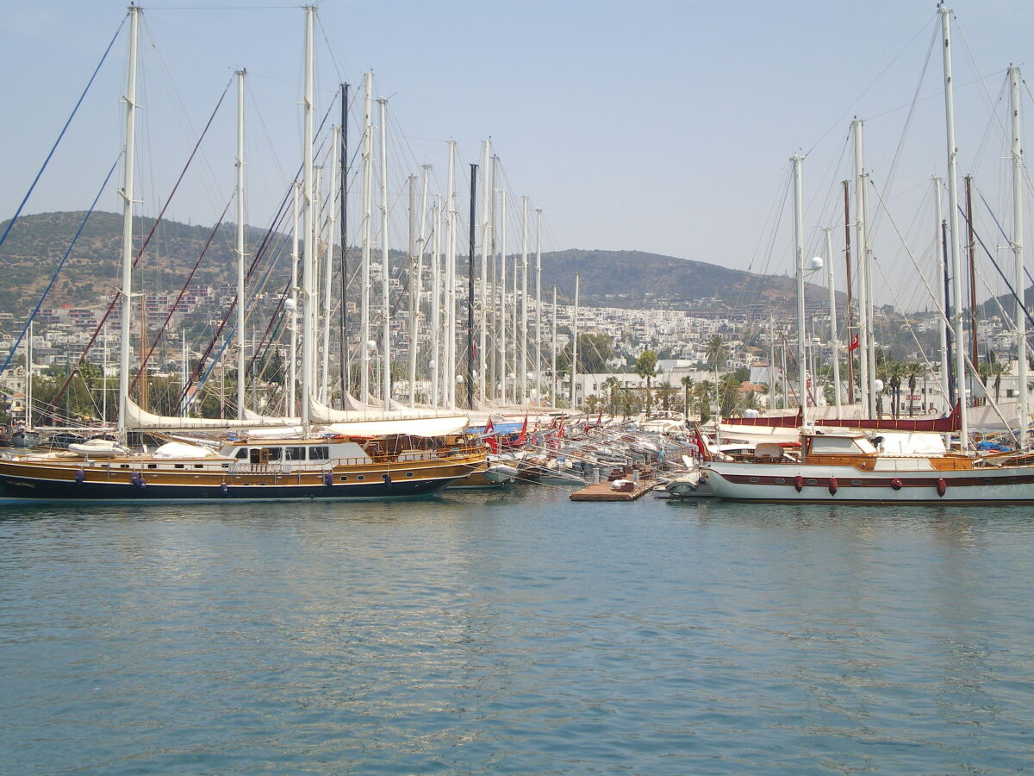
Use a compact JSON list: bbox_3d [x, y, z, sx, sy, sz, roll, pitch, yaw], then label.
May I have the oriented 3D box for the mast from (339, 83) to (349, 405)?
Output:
[{"bbox_3d":[-14.860,-10.821,166.000,0.470,30.440,0.470,1,0,0],"label":"mast"}]

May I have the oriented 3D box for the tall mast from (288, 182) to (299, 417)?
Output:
[{"bbox_3d":[-16.995,-5.633,148.000,0.360,20.070,0.360,1,0,0],"label":"tall mast"}]

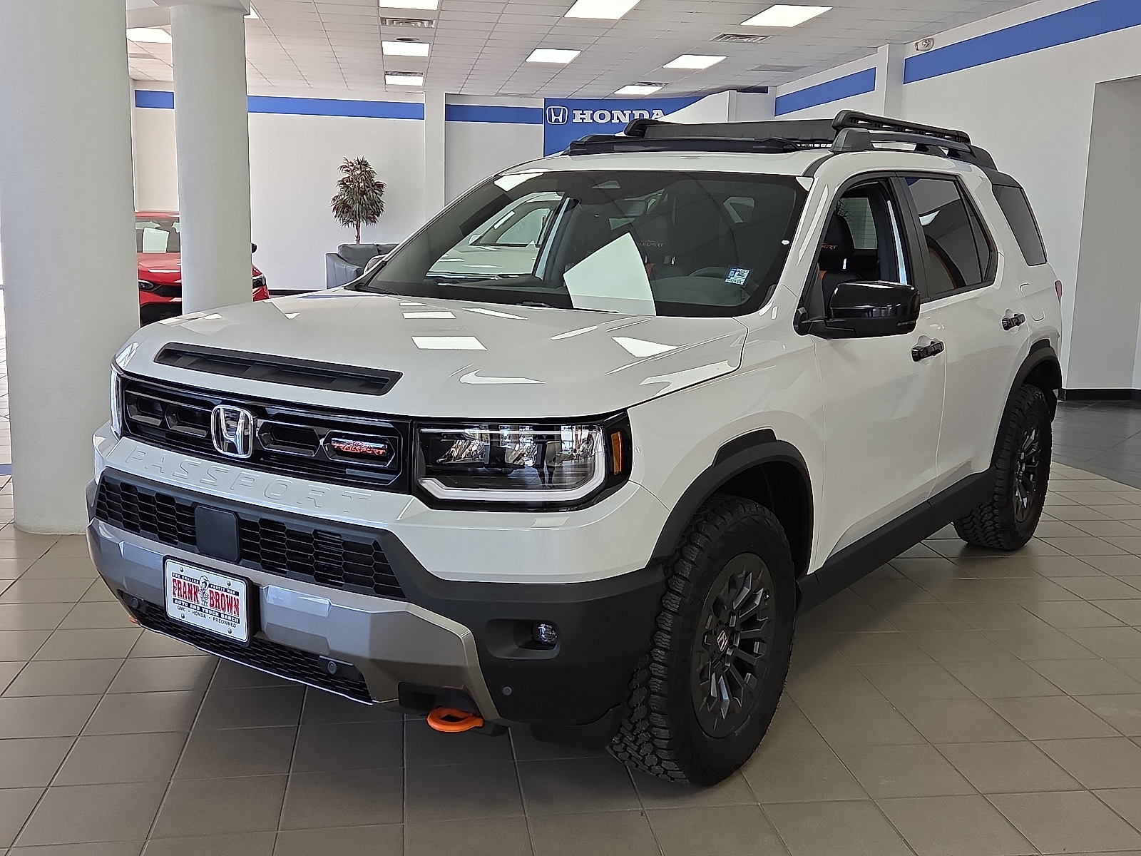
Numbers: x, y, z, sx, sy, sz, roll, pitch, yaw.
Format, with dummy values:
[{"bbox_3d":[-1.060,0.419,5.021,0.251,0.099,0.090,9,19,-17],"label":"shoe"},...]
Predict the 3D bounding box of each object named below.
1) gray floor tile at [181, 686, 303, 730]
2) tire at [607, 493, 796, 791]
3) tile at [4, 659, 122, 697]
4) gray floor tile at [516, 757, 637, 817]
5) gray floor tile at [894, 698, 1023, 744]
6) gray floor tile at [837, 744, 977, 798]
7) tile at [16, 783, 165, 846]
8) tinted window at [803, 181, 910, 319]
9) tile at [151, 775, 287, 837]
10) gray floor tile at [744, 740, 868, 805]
[{"bbox_3d":[-0.967,0.852,3.501,0.300,0.010,0.296,0,11,-8],"label":"gray floor tile"},{"bbox_3d":[0.333,0.549,3.120,0.280,0.780,0.780,9,13,35],"label":"tire"},{"bbox_3d":[-1.603,0.798,3.673,0.300,0.010,0.292,0,11,-8],"label":"tile"},{"bbox_3d":[0.020,0.952,3.046,0.300,0.010,0.292,0,11,-8],"label":"gray floor tile"},{"bbox_3d":[1.177,0.895,3.513,0.300,0.010,0.300,0,11,-8],"label":"gray floor tile"},{"bbox_3d":[0.922,0.956,3.203,0.300,0.010,0.300,0,11,-8],"label":"gray floor tile"},{"bbox_3d":[-1.179,0.958,2.870,0.300,0.010,0.292,0,11,-8],"label":"tile"},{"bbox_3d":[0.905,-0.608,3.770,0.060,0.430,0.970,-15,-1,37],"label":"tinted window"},{"bbox_3d":[-0.885,0.964,2.942,0.300,0.010,0.300,0,11,-8],"label":"tile"},{"bbox_3d":[0.618,0.950,3.146,0.300,0.010,0.300,0,11,-8],"label":"gray floor tile"}]

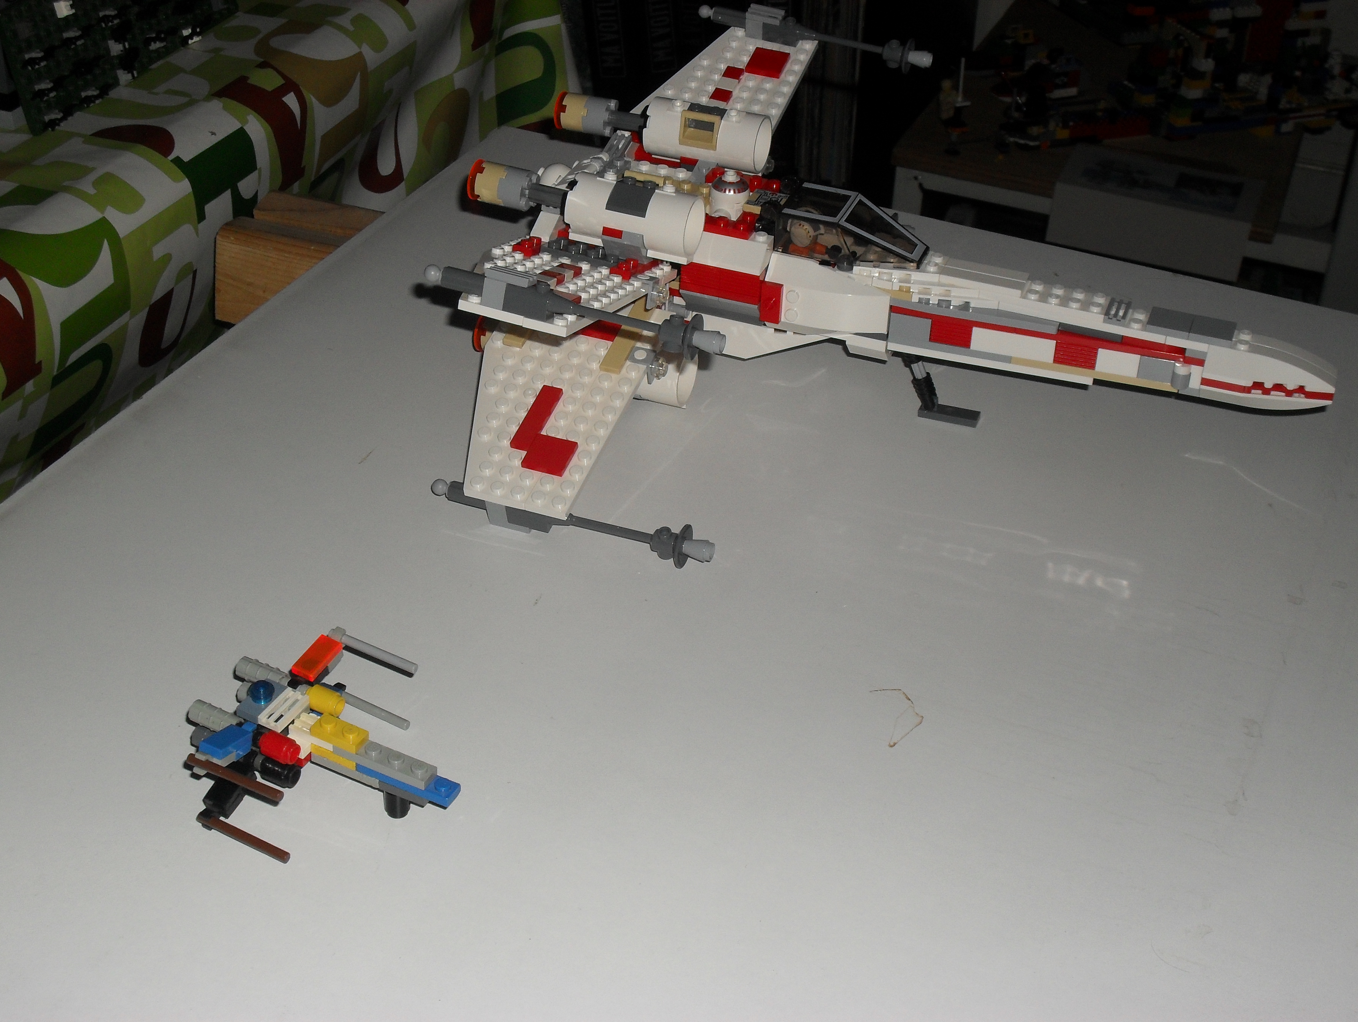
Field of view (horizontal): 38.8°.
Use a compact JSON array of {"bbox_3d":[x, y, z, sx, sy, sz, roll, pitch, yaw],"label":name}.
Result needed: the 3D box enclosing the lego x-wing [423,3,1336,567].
[{"bbox_3d":[0.088,-0.084,0.754,0.332,0.109,0.290,14,36,15],"label":"lego x-wing"}]

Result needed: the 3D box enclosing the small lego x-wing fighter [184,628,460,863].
[{"bbox_3d":[-0.104,0.070,0.576,0.087,0.030,0.073,19,37,21],"label":"small lego x-wing fighter"}]

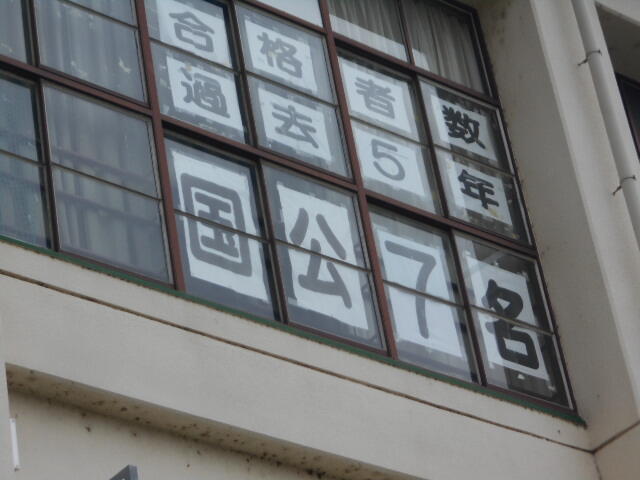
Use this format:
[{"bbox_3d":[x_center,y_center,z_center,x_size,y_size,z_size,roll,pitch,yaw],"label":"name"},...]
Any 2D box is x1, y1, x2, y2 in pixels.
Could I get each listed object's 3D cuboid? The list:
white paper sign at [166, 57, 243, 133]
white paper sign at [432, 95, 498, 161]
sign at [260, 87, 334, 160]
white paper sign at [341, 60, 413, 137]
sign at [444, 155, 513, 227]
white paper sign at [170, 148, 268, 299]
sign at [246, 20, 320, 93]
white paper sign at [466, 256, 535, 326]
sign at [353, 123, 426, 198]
[{"bbox_3d":[-0.536,-0.686,11.264,0.409,0.301,0.015,19,-44,-36],"label":"white paper sign"},{"bbox_3d":[0.744,-0.572,12.360,0.417,0.304,0.015,19,-44,-36],"label":"white paper sign"},{"bbox_3d":[-0.119,-0.554,11.604,0.412,0.304,0.015,19,-44,-36],"label":"sign"},{"bbox_3d":[0.284,-0.714,11.984,0.417,0.304,0.015,19,-44,-36],"label":"white paper sign"},{"bbox_3d":[0.818,-0.244,12.357,0.409,0.304,0.015,19,-44,-36],"label":"sign"},{"bbox_3d":[-0.439,-0.063,10.618,0.425,0.690,0.015,19,-44,-36],"label":"white paper sign"},{"bbox_3d":[-0.184,-0.888,11.628,0.417,0.304,0.015,19,-44,-36],"label":"sign"},{"bbox_3d":[0.914,0.268,12.008,0.416,0.298,0.015,19,-44,-36],"label":"white paper sign"},{"bbox_3d":[0.344,-0.380,11.754,0.417,0.304,0.015,19,-44,-36],"label":"sign"}]

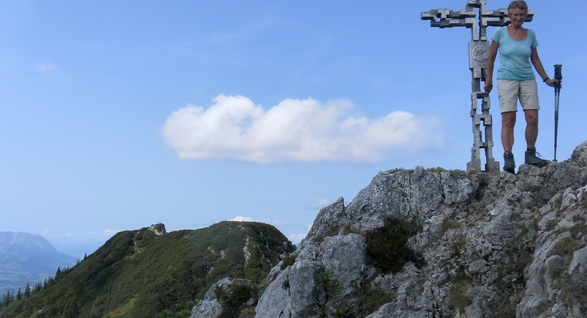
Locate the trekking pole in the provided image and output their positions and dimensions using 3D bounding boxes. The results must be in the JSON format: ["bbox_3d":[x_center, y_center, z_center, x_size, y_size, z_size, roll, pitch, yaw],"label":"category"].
[{"bbox_3d":[2.498,-0.426,5.620,0.085,0.950,0.065,3,-7,11],"label":"trekking pole"}]

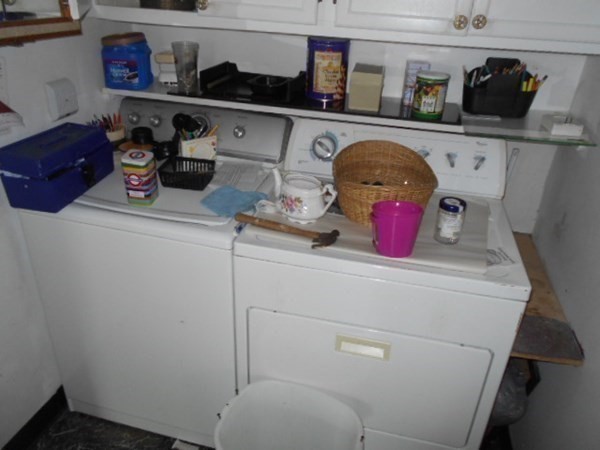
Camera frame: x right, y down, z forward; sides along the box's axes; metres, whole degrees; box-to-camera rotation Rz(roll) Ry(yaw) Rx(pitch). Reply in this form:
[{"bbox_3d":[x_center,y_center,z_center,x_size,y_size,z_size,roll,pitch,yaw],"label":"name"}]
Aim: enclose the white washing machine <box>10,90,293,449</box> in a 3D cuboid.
[{"bbox_3d":[-0.453,0.146,1.728,0.688,1.090,0.670,8,27,11],"label":"white washing machine"}]

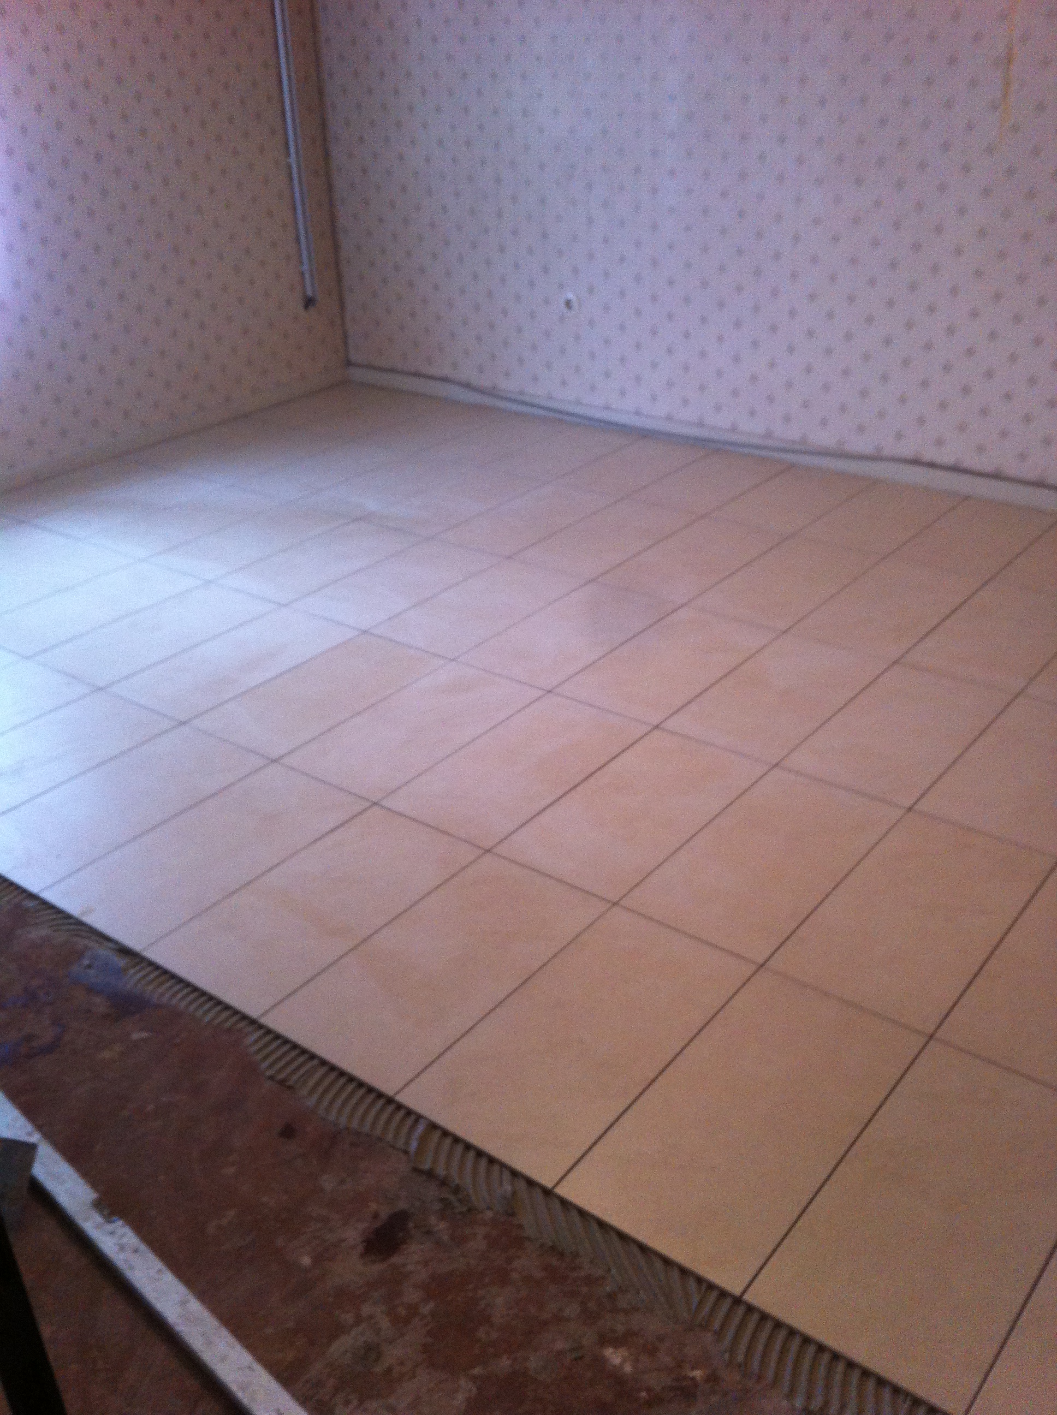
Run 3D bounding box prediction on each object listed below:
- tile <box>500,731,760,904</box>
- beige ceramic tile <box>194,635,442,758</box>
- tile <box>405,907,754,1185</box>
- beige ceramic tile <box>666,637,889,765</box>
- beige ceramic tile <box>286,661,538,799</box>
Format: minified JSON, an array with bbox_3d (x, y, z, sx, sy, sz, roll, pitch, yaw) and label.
[{"bbox_3d":[0.227,0.210,2.930,0.300,0.010,0.600,19,34,33],"label":"tile"},{"bbox_3d":[-0.488,-0.036,3.407,0.300,0.010,0.600,18,34,33],"label":"beige ceramic tile"},{"bbox_3d":[0.097,0.527,2.347,0.300,0.010,0.600,19,34,33],"label":"tile"},{"bbox_3d":[0.590,-0.028,3.326,0.300,0.010,0.600,18,34,33],"label":"beige ceramic tile"},{"bbox_3d":[-0.251,0.044,3.238,0.300,0.010,0.600,18,34,33],"label":"beige ceramic tile"}]

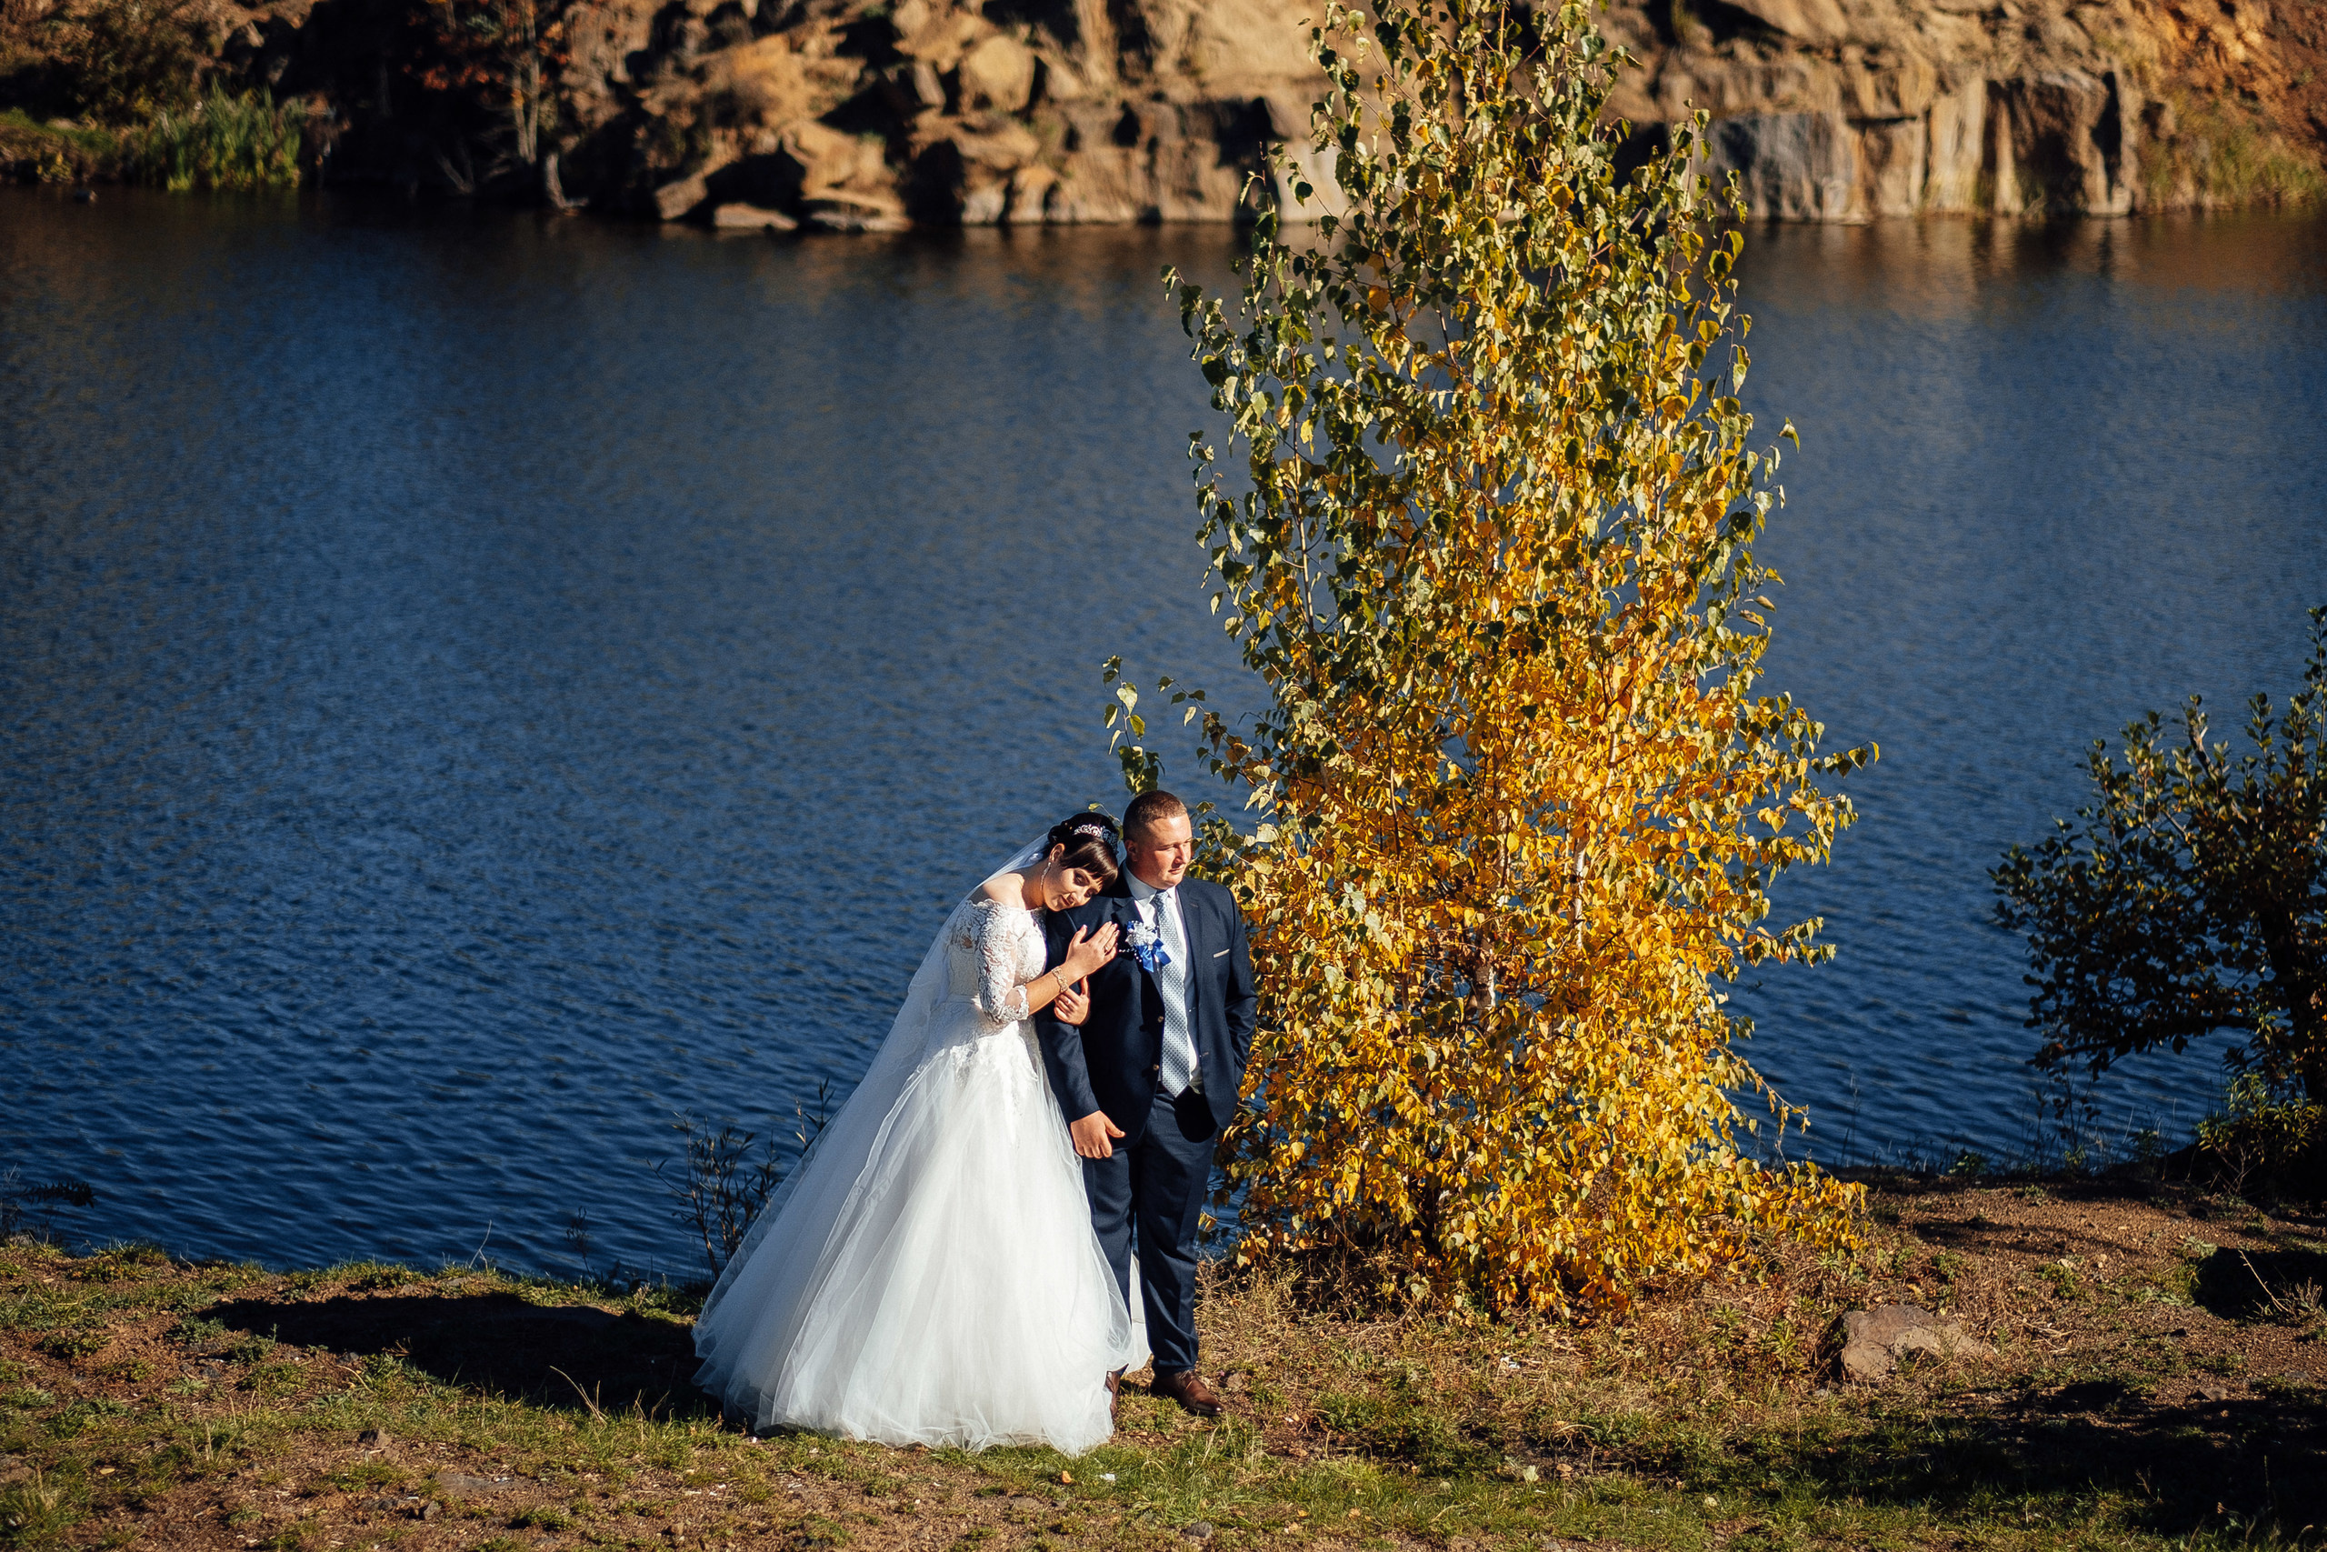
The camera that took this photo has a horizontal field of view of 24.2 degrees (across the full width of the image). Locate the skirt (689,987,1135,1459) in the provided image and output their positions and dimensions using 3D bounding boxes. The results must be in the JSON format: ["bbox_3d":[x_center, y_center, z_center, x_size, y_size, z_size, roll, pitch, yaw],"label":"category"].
[{"bbox_3d":[-0.698,1.217,15.402,1.150,1.110,1.280,-10,15,-41],"label":"skirt"}]

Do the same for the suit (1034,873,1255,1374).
[{"bbox_3d":[-0.034,0.994,15.289,0.600,1.490,0.370,-5,12,-25],"label":"suit"}]

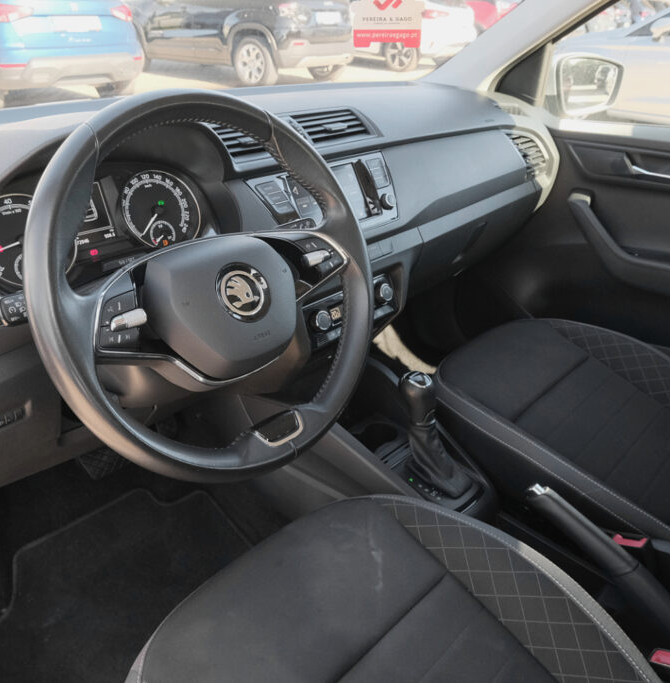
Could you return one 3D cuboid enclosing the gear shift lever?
[{"bbox_3d":[0.152,0.131,0.978,0.063,0.162,0.118,-23,33,-40],"label":"gear shift lever"}]

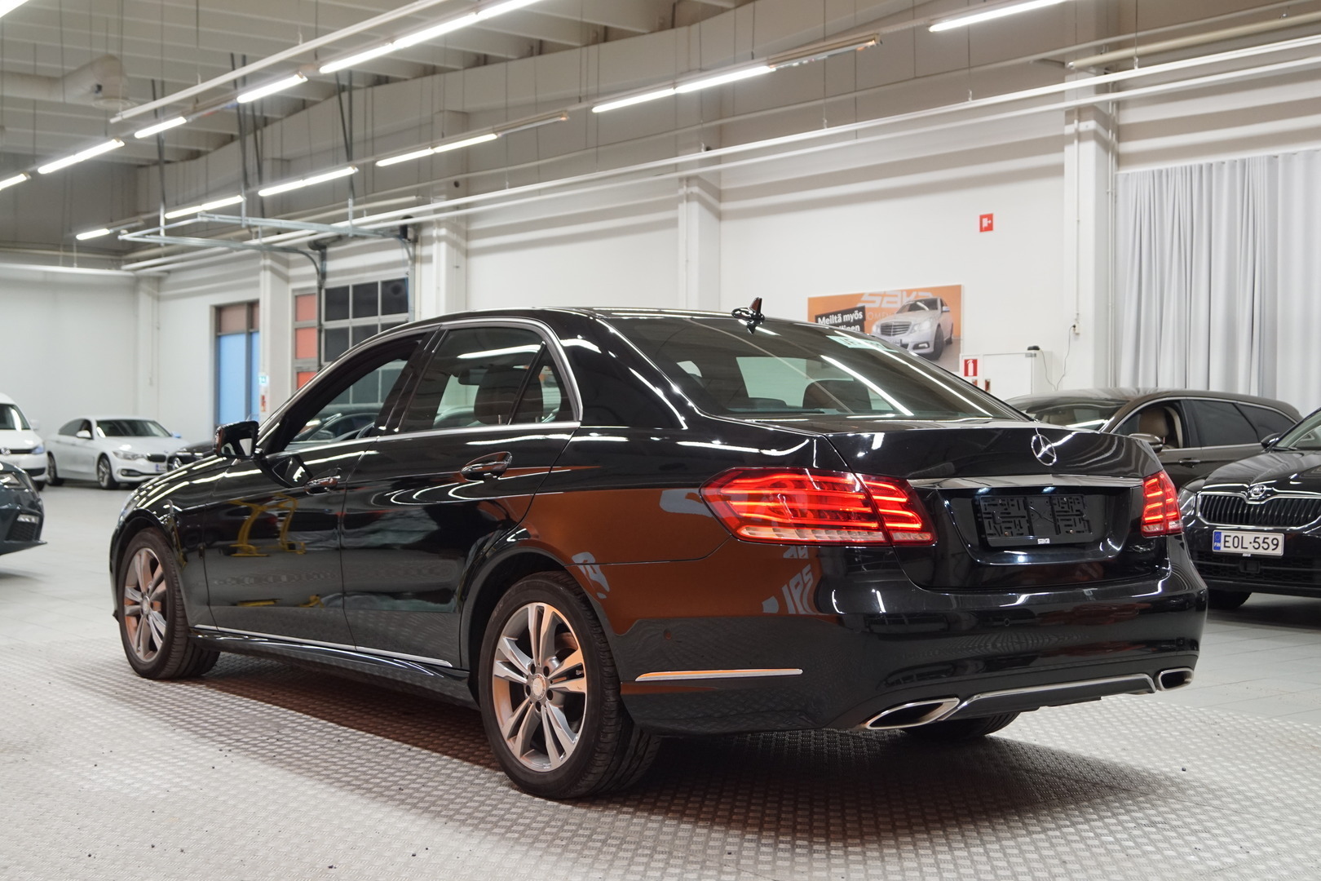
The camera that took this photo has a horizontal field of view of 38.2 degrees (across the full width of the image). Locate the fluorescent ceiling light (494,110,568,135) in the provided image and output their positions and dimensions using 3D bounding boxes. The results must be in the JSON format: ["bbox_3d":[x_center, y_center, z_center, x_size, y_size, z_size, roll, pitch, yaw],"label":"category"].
[{"bbox_3d":[-1.451,-3.547,21.420,0.100,0.090,1.500,0,1,-35],"label":"fluorescent ceiling light"}]

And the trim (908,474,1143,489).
[{"bbox_3d":[1.015,0.107,5.080,0.930,0.042,0.070,0,0,-37],"label":"trim"}]

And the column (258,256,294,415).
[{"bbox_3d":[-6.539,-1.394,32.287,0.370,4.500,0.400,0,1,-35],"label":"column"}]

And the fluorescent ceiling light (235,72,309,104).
[{"bbox_3d":[-3.899,-3.525,19.112,0.100,0.090,1.570,0,1,-35],"label":"fluorescent ceiling light"}]

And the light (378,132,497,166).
[{"bbox_3d":[-2.752,-3.548,23.259,0.100,0.090,3.000,0,1,-35],"label":"light"}]

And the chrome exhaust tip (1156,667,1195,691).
[{"bbox_3d":[1.419,0.661,5.273,0.090,0.072,0.240,0,0,43],"label":"chrome exhaust tip"}]

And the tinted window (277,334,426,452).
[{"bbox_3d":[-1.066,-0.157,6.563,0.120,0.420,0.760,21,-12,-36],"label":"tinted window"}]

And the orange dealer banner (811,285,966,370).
[{"bbox_3d":[2.587,-1.257,22.309,0.030,0.958,2.620,1,0,-37],"label":"orange dealer banner"}]

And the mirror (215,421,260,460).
[{"bbox_3d":[-1.486,0.002,6.750,0.200,0.143,0.120,1,0,-37],"label":"mirror"}]

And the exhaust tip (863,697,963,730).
[{"bbox_3d":[0.594,0.647,4.548,0.250,0.072,0.090,1,0,-28],"label":"exhaust tip"}]

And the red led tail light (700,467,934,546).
[{"bbox_3d":[0.384,0.164,4.779,0.500,0.190,0.370,0,1,-37],"label":"red led tail light"}]

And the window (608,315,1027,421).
[{"bbox_3d":[0.446,-0.208,5.728,1.270,0.100,0.756,1,26,-37],"label":"window"}]

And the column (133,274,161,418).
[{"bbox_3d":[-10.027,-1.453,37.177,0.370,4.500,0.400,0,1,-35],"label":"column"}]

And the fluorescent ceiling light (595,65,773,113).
[{"bbox_3d":[0.175,-3.517,19.050,0.120,0.100,3.013,0,0,-35],"label":"fluorescent ceiling light"}]

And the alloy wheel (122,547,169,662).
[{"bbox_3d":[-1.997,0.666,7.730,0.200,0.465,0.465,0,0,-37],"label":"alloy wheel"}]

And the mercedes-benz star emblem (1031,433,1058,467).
[{"bbox_3d":[0.994,0.025,4.943,0.092,0.092,0.014,1,-28,-37],"label":"mercedes-benz star emblem"}]

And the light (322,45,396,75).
[{"bbox_3d":[-2.792,-3.530,17.544,0.100,0.090,1.500,0,1,-35],"label":"light"}]

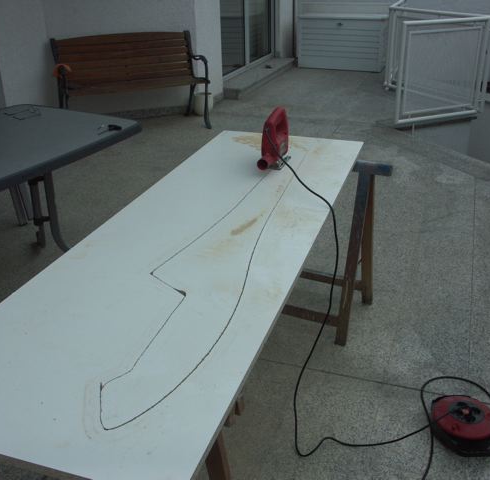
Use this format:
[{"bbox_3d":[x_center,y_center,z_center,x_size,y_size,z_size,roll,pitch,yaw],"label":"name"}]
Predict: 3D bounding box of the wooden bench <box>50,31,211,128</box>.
[{"bbox_3d":[-0.982,-1.372,5.246,1.240,0.795,0.570,-12,28,-21],"label":"wooden bench"}]

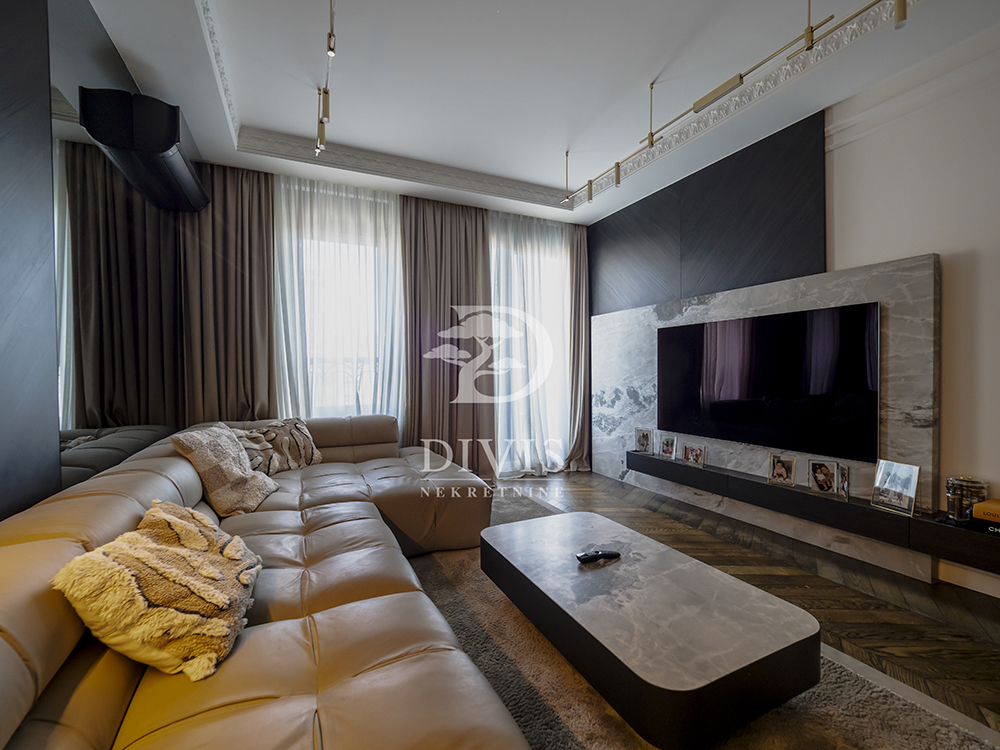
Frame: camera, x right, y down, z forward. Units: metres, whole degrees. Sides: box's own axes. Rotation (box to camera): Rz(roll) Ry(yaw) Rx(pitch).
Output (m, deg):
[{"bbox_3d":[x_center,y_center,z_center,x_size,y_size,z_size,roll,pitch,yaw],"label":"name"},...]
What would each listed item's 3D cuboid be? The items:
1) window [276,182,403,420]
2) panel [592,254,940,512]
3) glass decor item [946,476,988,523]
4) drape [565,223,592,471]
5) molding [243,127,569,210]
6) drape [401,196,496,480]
[{"bbox_3d":[-1.463,-0.293,3.762,1.136,2.866,0.120,0,0,-22],"label":"window"},{"bbox_3d":[1.765,0.232,3.462,0.100,1.800,2.773,0,0,-28],"label":"panel"},{"bbox_3d":[2.387,0.637,2.066,0.135,0.185,0.135,0,0,-28],"label":"glass decor item"},{"bbox_3d":[0.903,-0.306,4.713,0.343,2.866,0.150,0,0,-22],"label":"drape"},{"bbox_3d":[-0.605,-1.808,3.646,3.018,0.160,0.085,0,0,-23],"label":"molding"},{"bbox_3d":[-0.515,-0.310,4.220,0.950,2.900,0.160,0,0,-22],"label":"drape"}]

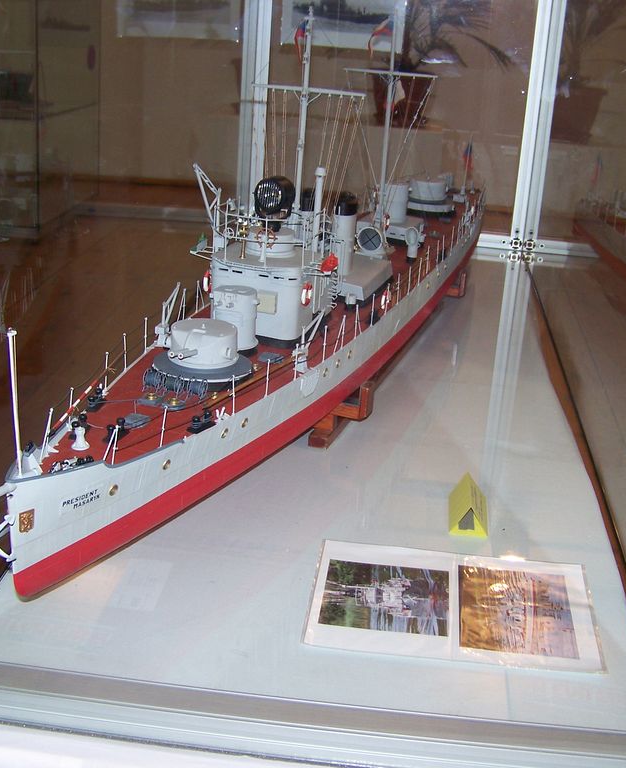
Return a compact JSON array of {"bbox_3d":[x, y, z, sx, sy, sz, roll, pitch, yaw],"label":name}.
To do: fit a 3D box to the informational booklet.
[{"bbox_3d":[0.227,0.357,1.675,0.450,0.010,0.306,5,22,5],"label":"informational booklet"}]

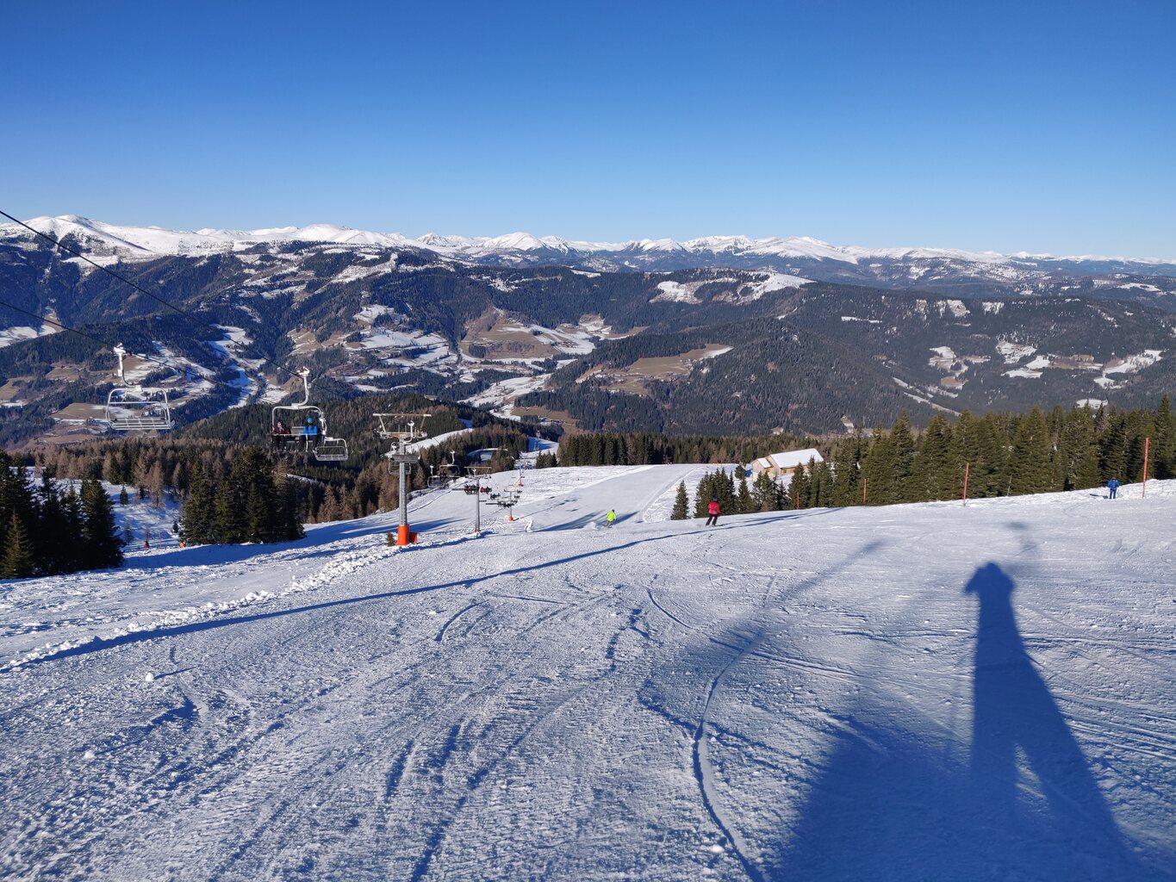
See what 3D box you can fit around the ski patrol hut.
[{"bbox_3d":[69.170,8.160,290.000,24.650,8.270,9.280,-6,14,-33],"label":"ski patrol hut"}]

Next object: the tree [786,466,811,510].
[{"bbox_3d":[37.050,8.410,150.840,4.600,8.070,4.600,1,12,0],"label":"tree"}]

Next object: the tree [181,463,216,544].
[{"bbox_3d":[-48.690,7.520,107.070,4.790,10.330,4.790,1,12,0],"label":"tree"}]

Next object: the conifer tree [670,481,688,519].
[{"bbox_3d":[13.710,8.910,128.580,2.770,5.610,2.770,1,12,0],"label":"conifer tree"}]

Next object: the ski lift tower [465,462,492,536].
[{"bbox_3d":[-19.770,10.580,154.320,4.900,12.670,2.600,1,12,-3],"label":"ski lift tower"}]

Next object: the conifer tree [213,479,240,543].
[{"bbox_3d":[-45.220,8.580,106.810,3.780,7.820,3.780,1,12,0],"label":"conifer tree"}]

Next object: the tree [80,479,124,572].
[{"bbox_3d":[-45.880,7.690,80.870,4.070,8.390,4.070,1,12,0],"label":"tree"}]

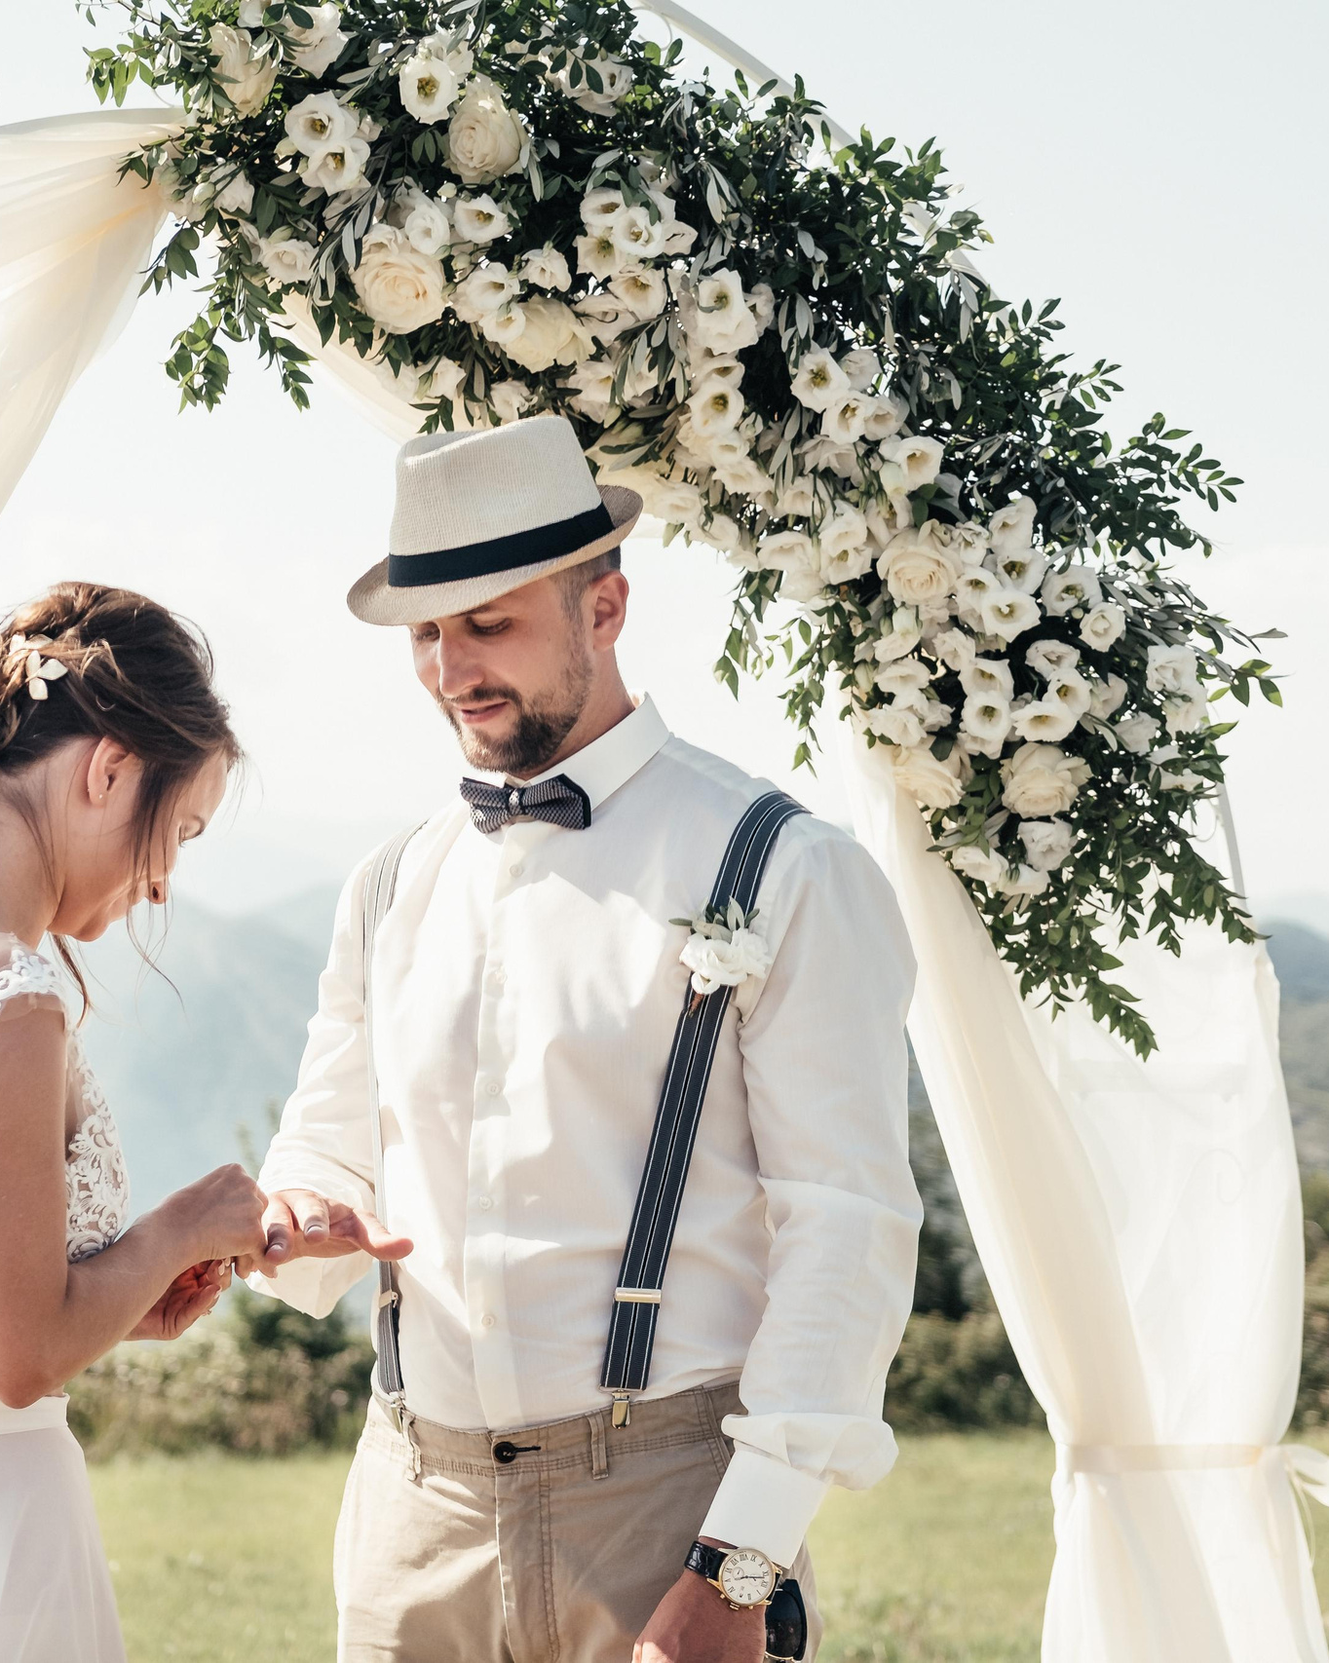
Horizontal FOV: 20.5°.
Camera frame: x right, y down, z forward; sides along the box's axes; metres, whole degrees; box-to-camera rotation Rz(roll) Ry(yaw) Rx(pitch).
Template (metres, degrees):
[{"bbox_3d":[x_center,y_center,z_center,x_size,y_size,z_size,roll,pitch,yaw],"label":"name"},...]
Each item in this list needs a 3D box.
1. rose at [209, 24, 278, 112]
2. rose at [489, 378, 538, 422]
[{"bbox_3d":[-0.401,-0.728,3.500,0.063,0.081,0.066,0,-2,0],"label":"rose"},{"bbox_3d":[-0.145,-0.410,3.500,0.045,0.041,0.045,0,-2,0],"label":"rose"}]

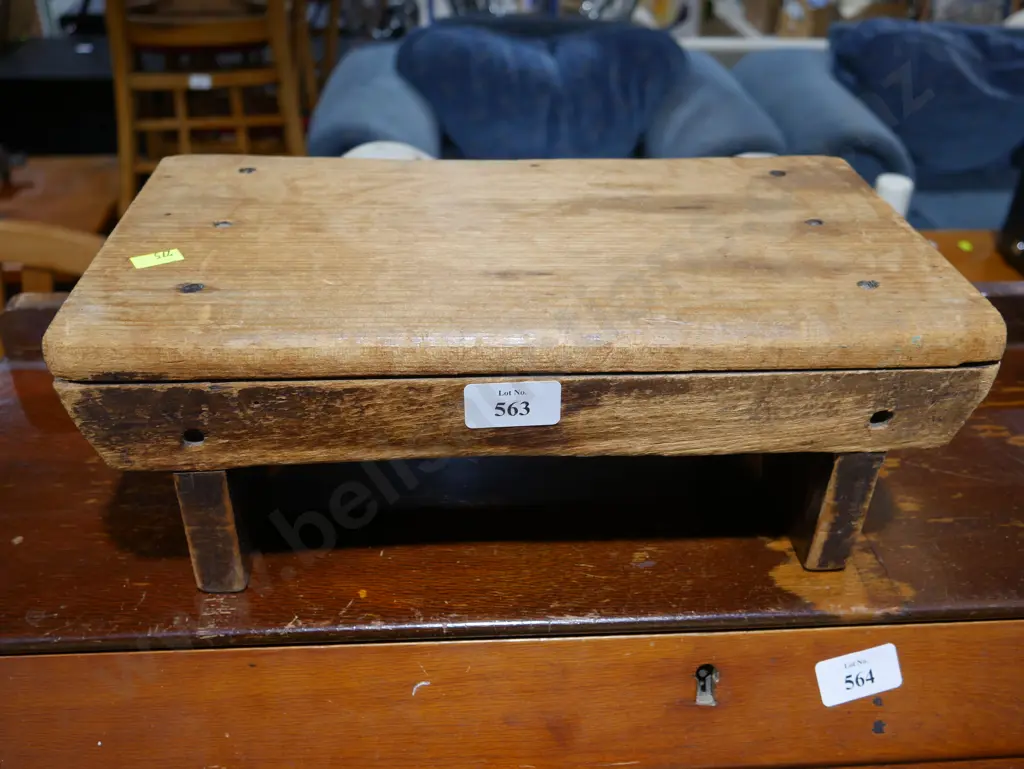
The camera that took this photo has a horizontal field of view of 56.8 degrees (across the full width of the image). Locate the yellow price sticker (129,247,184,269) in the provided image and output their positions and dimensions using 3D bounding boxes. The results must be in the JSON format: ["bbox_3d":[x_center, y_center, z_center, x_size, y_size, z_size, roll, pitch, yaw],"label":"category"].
[{"bbox_3d":[-0.154,-0.054,0.411,0.021,0.001,0.012,-18,39,-28],"label":"yellow price sticker"}]

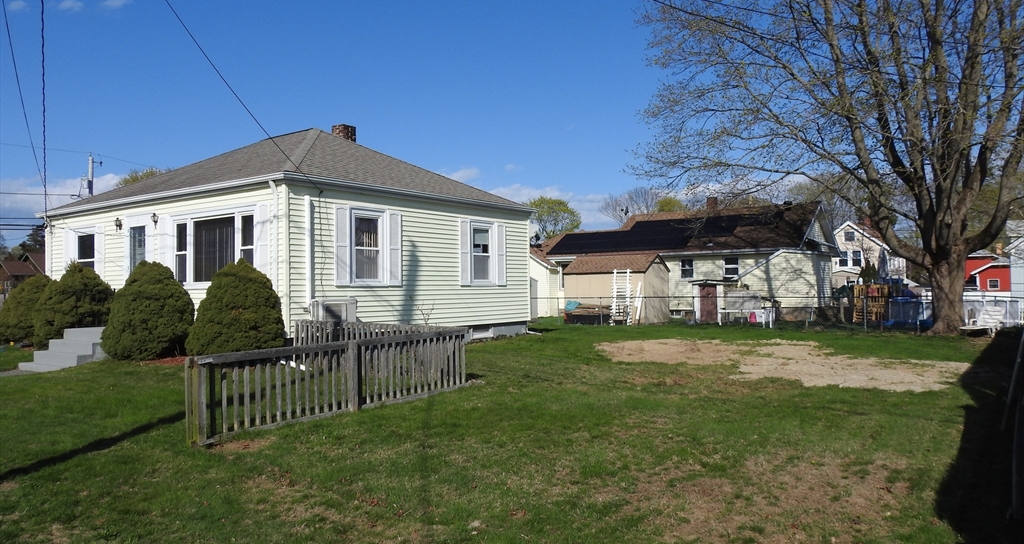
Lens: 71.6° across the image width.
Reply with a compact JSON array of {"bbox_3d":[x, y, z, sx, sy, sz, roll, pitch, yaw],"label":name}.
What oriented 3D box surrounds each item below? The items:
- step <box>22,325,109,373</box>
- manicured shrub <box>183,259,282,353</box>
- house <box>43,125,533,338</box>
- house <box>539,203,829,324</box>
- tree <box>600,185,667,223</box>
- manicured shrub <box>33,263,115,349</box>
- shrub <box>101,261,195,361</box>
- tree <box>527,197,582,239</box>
[{"bbox_3d":[-8.185,1.485,13.781,1.740,0.760,1.800,-2,-2,34],"label":"step"},{"bbox_3d":[-4.269,0.621,11.186,1.580,1.660,1.580,-2,-2,34],"label":"manicured shrub"},{"bbox_3d":[-5.367,-0.964,17.555,9.400,5.350,7.900,-2,-2,34],"label":"house"},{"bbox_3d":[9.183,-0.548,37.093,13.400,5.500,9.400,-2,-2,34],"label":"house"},{"bbox_3d":[11.043,-2.263,63.858,6.800,10.890,6.800,-2,-2,34],"label":"tree"},{"bbox_3d":[-9.227,0.751,14.865,1.700,1.820,1.650,-2,-2,34],"label":"manicured shrub"},{"bbox_3d":[-6.492,0.668,12.700,1.650,1.750,1.650,-2,-2,34],"label":"shrub"},{"bbox_3d":[3.154,-1.433,53.885,4.800,8.780,4.800,-2,-2,34],"label":"tree"}]

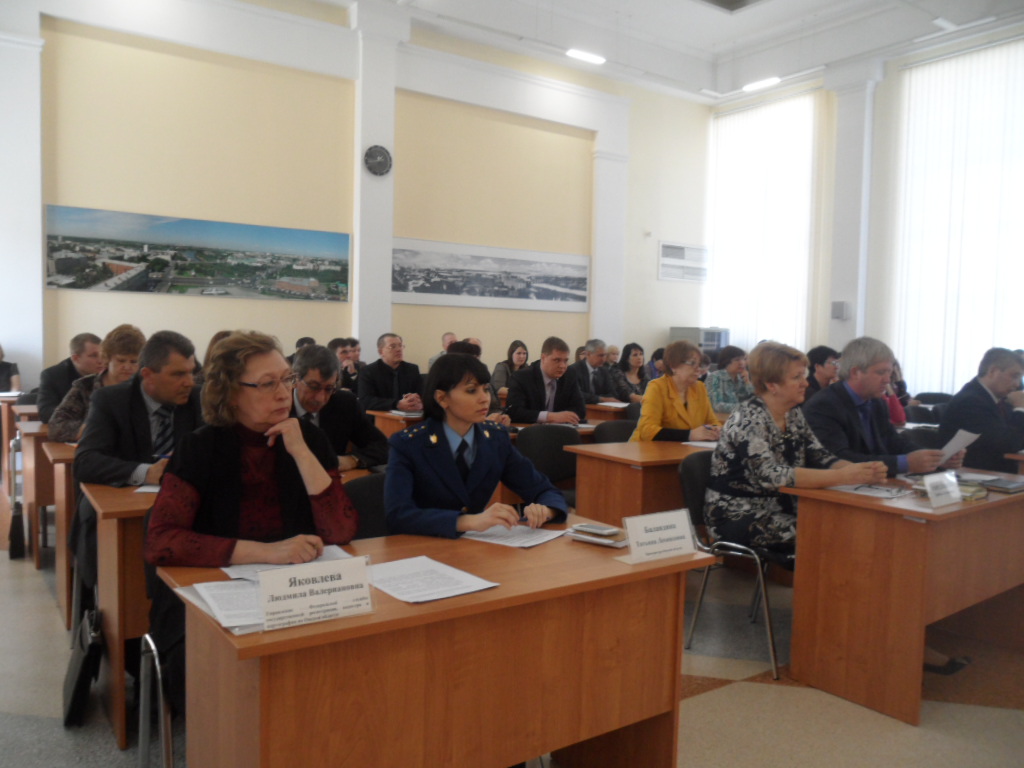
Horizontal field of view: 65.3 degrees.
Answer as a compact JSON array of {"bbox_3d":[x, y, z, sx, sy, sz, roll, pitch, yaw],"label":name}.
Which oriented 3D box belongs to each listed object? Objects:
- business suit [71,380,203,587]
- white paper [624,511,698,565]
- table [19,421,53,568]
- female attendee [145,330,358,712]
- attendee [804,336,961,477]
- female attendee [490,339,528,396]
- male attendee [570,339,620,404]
[{"bbox_3d":[-1.358,0.435,3.056,0.580,0.930,0.660,-1,4,-35],"label":"business suit"},{"bbox_3d":[0.372,0.381,2.039,0.230,0.110,0.065,-1,4,-35],"label":"white paper"},{"bbox_3d":[-2.283,0.618,4.857,1.200,0.750,0.600,-1,4,-35],"label":"table"},{"bbox_3d":[-0.644,0.518,2.027,0.530,1.300,0.700,-1,4,-35],"label":"female attendee"},{"bbox_3d":[1.569,0.467,3.622,0.600,1.350,0.780,-1,4,-35],"label":"attendee"},{"bbox_3d":[0.087,0.205,8.182,0.540,1.300,0.750,-1,4,-35],"label":"female attendee"},{"bbox_3d":[0.780,0.246,7.430,0.530,1.340,0.700,-1,4,-35],"label":"male attendee"}]

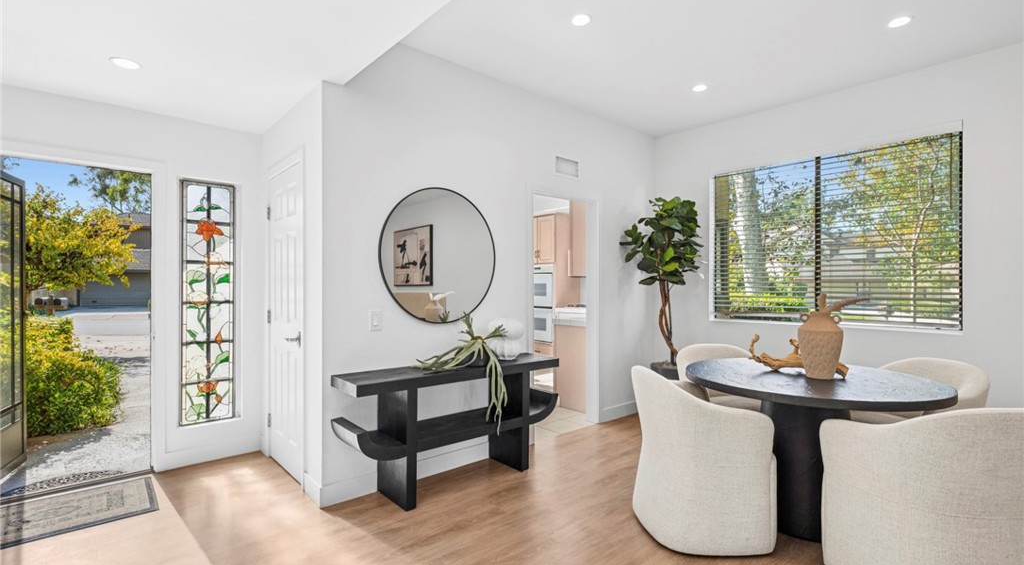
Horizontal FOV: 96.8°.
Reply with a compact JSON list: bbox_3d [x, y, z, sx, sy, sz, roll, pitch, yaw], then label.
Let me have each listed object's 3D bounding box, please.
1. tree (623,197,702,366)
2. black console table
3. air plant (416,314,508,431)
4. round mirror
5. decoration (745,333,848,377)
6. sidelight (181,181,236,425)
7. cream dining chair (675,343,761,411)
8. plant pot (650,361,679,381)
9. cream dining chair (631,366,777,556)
[{"bbox_3d":[1.385,-0.021,4.200,0.710,1.570,0.660,0,0,18],"label":"tree"},{"bbox_3d":[-0.346,0.925,3.002,1.500,0.745,0.360,0,0,-39],"label":"black console table"},{"bbox_3d":[-0.318,0.587,2.935,0.580,0.740,0.340,0,0,-40],"label":"air plant"},{"bbox_3d":[-0.475,-0.180,3.100,0.913,0.913,0.025,0,0,-40],"label":"round mirror"},{"bbox_3d":[1.655,0.416,2.625,0.200,0.200,0.490,0,0,-38],"label":"decoration"},{"bbox_3d":[-2.247,0.149,3.363,0.345,1.765,0.050,0,0,-40],"label":"sidelight"},{"bbox_3d":[1.545,0.887,3.240,0.610,0.820,0.620,0,0,-12],"label":"cream dining chair"},{"bbox_3d":[1.530,1.039,4.250,0.420,0.520,0.420,0,0,20],"label":"plant pot"},{"bbox_3d":[0.980,0.880,2.445,0.615,0.810,0.610,0,0,-6],"label":"cream dining chair"}]

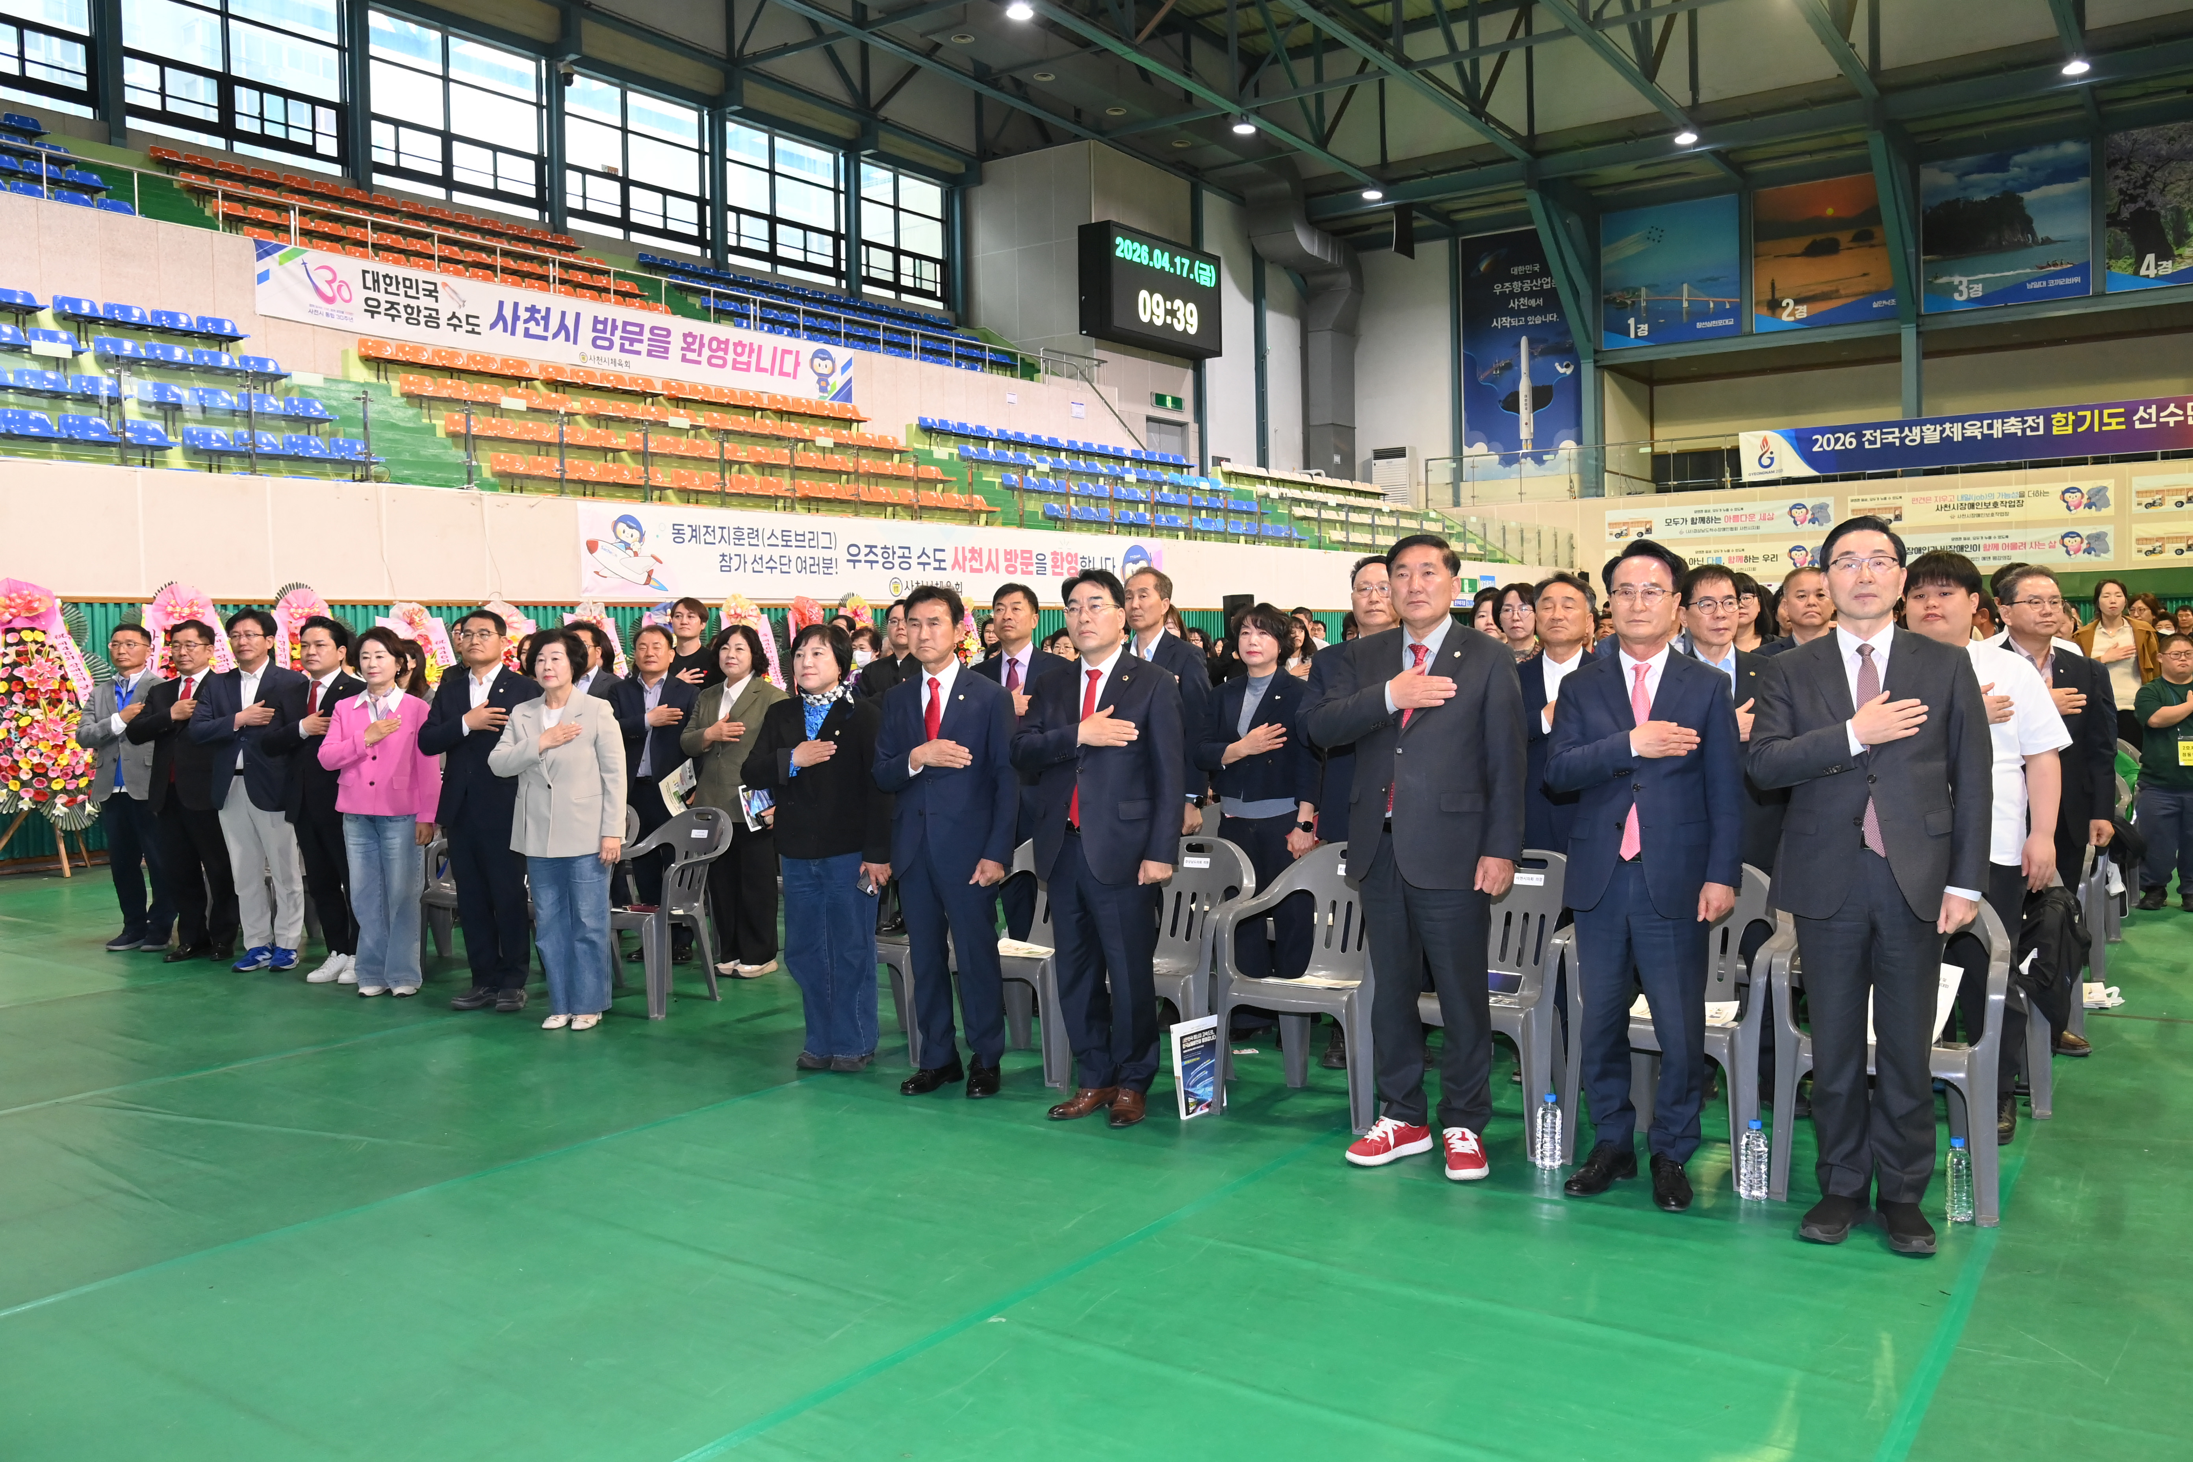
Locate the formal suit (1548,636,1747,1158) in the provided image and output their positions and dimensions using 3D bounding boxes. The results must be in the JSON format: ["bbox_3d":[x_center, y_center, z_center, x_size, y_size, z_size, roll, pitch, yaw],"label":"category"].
[{"bbox_3d":[1.452,0.468,3.886,0.530,1.400,0.340,0,3,26],"label":"formal suit"}]

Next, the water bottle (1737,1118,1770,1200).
[{"bbox_3d":[1.740,1.129,3.873,0.067,0.209,0.067,0,3,30],"label":"water bottle"}]

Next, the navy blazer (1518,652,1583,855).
[{"bbox_3d":[1.588,0.095,4.972,0.520,0.750,0.330,0,3,27],"label":"navy blazer"}]

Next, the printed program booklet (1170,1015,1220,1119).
[{"bbox_3d":[0.334,1.083,4.709,0.207,0.295,0.010,-3,-7,-39],"label":"printed program booklet"}]

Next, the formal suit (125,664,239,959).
[{"bbox_3d":[-4.763,0.400,7.616,0.470,1.430,0.300,0,3,22],"label":"formal suit"}]

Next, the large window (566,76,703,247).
[{"bbox_3d":[-9.089,-11.176,28.900,0.150,3.100,3.350,2,5,36],"label":"large window"}]

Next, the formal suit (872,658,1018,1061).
[{"bbox_3d":[-0.522,0.477,5.091,0.530,1.418,0.340,0,3,26],"label":"formal suit"}]

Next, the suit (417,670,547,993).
[{"bbox_3d":[-2.745,0.440,6.587,0.540,1.480,0.340,0,3,23],"label":"suit"}]

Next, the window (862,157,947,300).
[{"bbox_3d":[-4.378,-11.209,33.345,0.200,2.822,2.620,1,4,38],"label":"window"}]

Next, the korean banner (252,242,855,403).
[{"bbox_3d":[-7.100,-5.739,21.100,0.060,0.900,9.900,2,5,36],"label":"korean banner"}]

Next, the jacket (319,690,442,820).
[{"bbox_3d":[-3.230,0.109,6.576,0.540,0.600,0.350,-1,4,10],"label":"jacket"}]

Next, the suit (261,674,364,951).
[{"bbox_3d":[-3.740,0.391,6.989,0.460,1.370,0.300,0,3,22],"label":"suit"}]

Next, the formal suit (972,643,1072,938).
[{"bbox_3d":[-0.298,0.364,5.920,0.560,1.440,0.340,1,4,27],"label":"formal suit"}]

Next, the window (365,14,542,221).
[{"bbox_3d":[-10.901,-10.471,25.120,0.200,2.863,3.119,1,4,38],"label":"window"}]

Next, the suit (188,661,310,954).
[{"bbox_3d":[-4.119,0.378,7.136,0.570,1.470,0.370,0,4,12],"label":"suit"}]

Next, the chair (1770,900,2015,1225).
[{"bbox_3d":[2.122,0.816,3.943,0.550,0.810,0.540,0,3,29],"label":"chair"}]

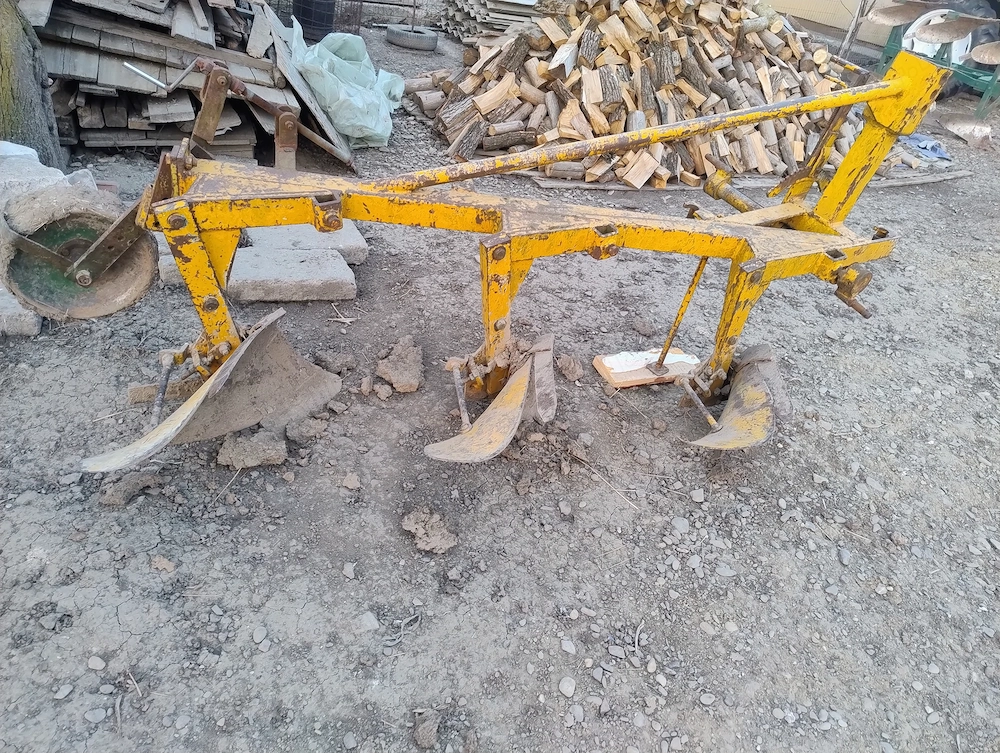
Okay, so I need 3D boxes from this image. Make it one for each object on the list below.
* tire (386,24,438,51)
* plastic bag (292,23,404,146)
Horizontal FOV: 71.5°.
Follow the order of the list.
[{"bbox_3d":[-0.987,-3.844,7.870,0.580,0.170,0.580,4,36,-9],"label":"tire"},{"bbox_3d":[-1.066,-2.047,4.883,0.720,0.620,0.660,0,36,-12],"label":"plastic bag"}]

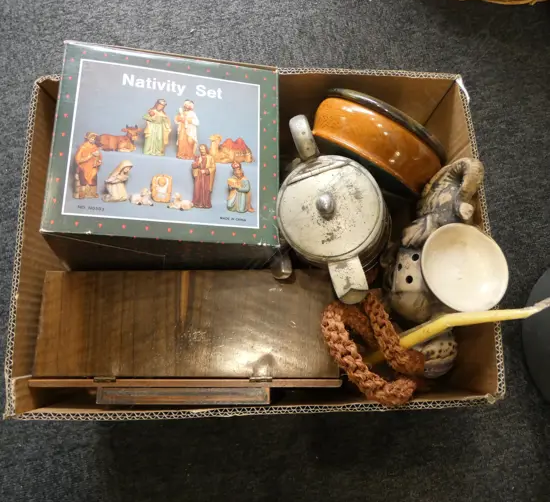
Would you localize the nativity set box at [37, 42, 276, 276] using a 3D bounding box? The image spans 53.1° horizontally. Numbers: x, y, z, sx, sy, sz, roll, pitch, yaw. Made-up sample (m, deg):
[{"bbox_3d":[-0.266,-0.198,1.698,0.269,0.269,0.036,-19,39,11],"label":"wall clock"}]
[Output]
[{"bbox_3d":[-0.102,-0.068,0.524,0.183,0.148,0.168,3,73,-12],"label":"nativity set box"}]

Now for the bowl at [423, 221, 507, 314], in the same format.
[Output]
[{"bbox_3d":[0.157,0.019,0.472,0.077,0.033,0.077,0,74,-7],"label":"bowl"}]

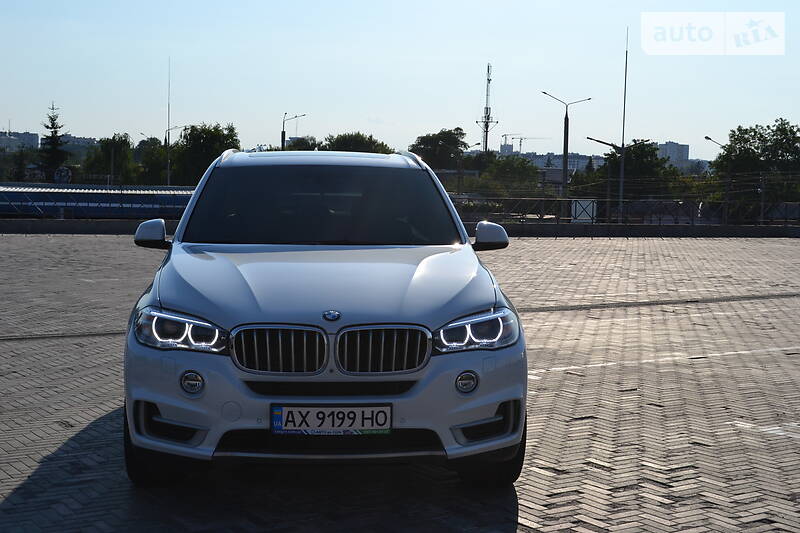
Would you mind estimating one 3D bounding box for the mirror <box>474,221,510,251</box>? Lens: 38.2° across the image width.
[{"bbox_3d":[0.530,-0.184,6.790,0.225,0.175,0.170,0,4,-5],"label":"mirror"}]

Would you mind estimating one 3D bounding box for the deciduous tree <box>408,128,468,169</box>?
[{"bbox_3d":[3.653,-8.409,112.340,6.200,9.970,6.000,1,4,0],"label":"deciduous tree"}]

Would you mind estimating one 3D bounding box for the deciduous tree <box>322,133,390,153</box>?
[{"bbox_3d":[-4.122,-8.092,110.319,7.000,9.360,6.500,1,4,0],"label":"deciduous tree"}]

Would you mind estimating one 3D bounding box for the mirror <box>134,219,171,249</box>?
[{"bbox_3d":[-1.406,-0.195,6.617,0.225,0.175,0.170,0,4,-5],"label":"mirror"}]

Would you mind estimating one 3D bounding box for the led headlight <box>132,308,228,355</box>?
[{"bbox_3d":[-0.998,0.286,5.268,0.460,0.200,0.400,0,4,-5],"label":"led headlight"}]

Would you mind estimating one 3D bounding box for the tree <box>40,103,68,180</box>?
[{"bbox_3d":[-29.096,-8.456,97.364,3.100,10.660,3.100,1,4,0],"label":"tree"}]

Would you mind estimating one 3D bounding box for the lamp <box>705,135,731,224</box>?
[{"bbox_3d":[27.961,-7.109,102.311,2.300,9.120,0.400,1,4,0],"label":"lamp"}]

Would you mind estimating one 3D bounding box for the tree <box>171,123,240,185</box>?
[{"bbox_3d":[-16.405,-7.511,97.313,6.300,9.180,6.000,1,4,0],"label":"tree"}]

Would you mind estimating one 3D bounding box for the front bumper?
[{"bbox_3d":[-0.323,0.601,5.330,1.910,0.570,0.540,0,4,-5],"label":"front bumper"}]

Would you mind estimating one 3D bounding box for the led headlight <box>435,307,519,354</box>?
[{"bbox_3d":[0.362,0.294,5.389,0.460,0.200,0.400,0,4,-5],"label":"led headlight"}]

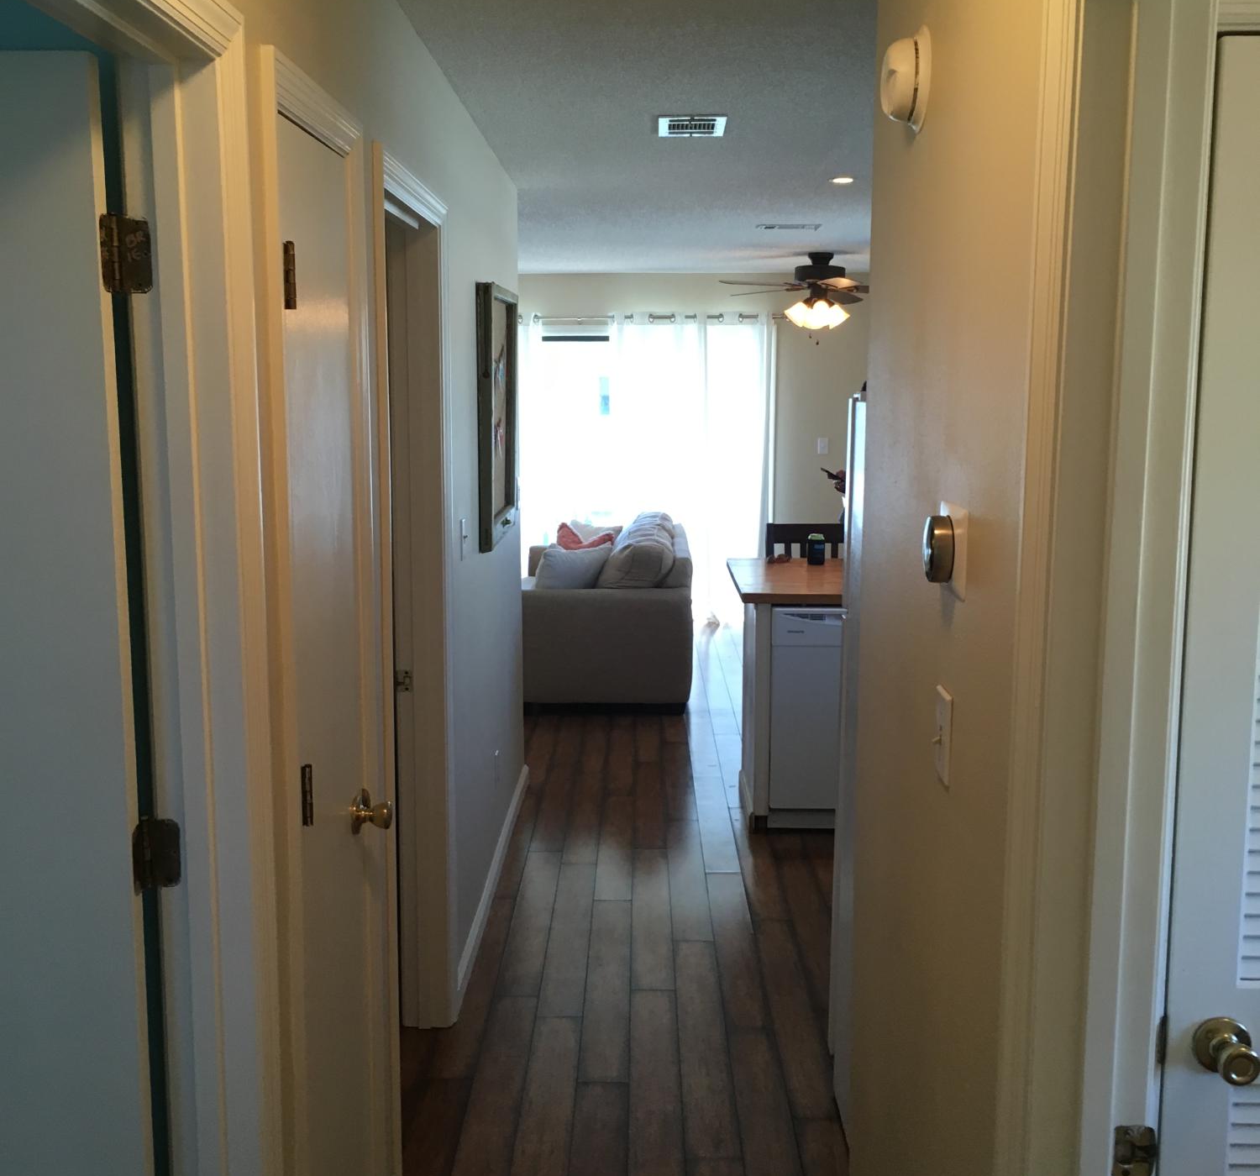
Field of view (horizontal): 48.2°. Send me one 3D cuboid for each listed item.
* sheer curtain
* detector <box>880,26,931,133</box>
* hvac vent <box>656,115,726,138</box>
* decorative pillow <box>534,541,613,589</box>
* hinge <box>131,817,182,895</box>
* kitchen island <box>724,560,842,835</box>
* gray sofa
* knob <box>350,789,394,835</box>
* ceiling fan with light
[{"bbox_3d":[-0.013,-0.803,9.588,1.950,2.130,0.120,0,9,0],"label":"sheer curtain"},{"bbox_3d":[0.379,-0.691,1.900,0.055,0.135,0.135,0,9,0],"label":"detector"},{"bbox_3d":[0.191,-1.391,4.280,0.207,0.020,0.350,0,9,0],"label":"hvac vent"},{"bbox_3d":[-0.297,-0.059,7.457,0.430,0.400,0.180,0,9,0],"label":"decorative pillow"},{"bbox_3d":[-0.576,0.324,1.710,0.055,0.090,0.030,0,9,0],"label":"hinge"},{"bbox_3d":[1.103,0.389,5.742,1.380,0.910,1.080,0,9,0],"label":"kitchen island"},{"bbox_3d":[-0.156,0.074,7.991,0.950,0.860,1.920,0,9,0],"label":"gray sofa"},{"bbox_3d":[-0.453,0.403,2.511,0.068,0.072,0.068,0,9,0],"label":"knob"},{"bbox_3d":[1.099,-1.714,8.127,1.310,0.460,1.310,0,9,0],"label":"ceiling fan with light"}]

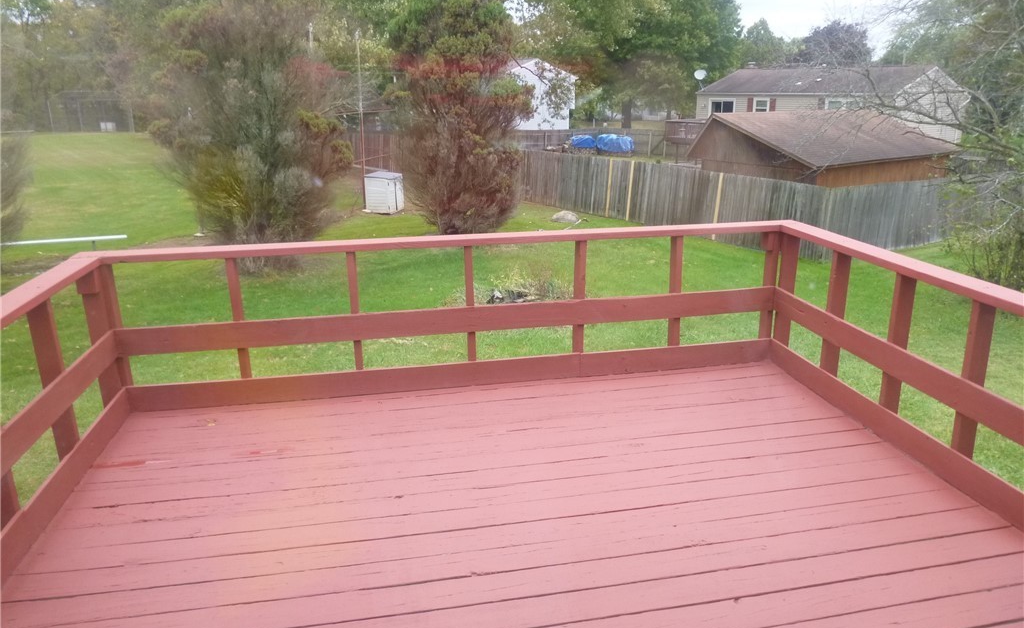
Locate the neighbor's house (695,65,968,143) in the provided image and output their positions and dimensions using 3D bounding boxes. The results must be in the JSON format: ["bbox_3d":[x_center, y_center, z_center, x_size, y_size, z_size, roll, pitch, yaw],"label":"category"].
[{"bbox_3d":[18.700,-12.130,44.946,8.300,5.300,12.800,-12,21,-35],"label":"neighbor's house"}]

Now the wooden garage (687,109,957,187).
[{"bbox_3d":[9.819,-4.569,23.170,9.000,3.380,4.000,-14,21,-38],"label":"wooden garage"}]

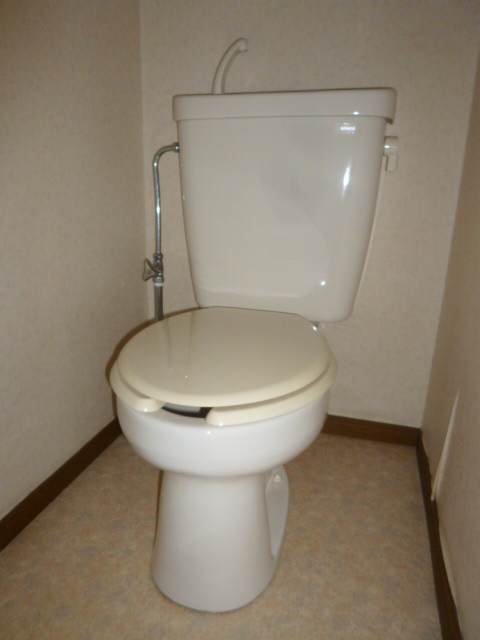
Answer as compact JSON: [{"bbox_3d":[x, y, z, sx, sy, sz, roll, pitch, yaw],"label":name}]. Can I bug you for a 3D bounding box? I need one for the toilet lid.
[{"bbox_3d":[-0.023,0.047,0.776,0.351,0.029,0.409,6,17,16],"label":"toilet lid"}]

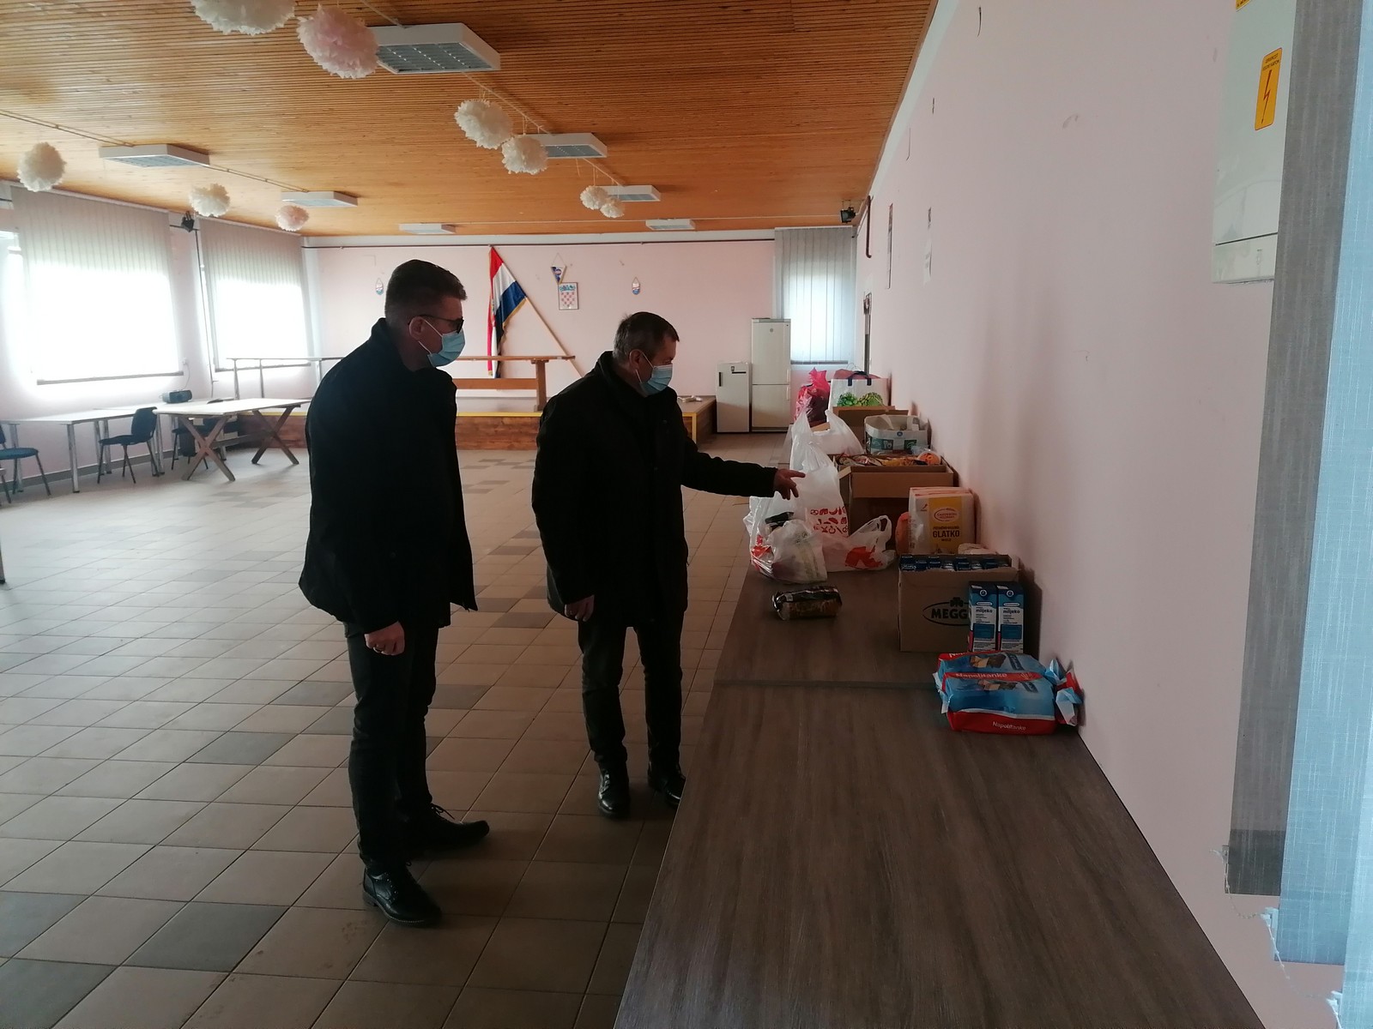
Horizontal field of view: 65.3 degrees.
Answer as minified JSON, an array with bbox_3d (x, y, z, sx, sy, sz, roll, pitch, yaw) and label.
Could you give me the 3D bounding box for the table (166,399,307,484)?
[{"bbox_3d":[-5.261,-0.890,12.668,0.840,0.750,2.120,0,10,7],"label":"table"}]

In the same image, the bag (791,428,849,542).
[{"bbox_3d":[0.522,-0.094,4.165,0.235,0.490,0.190,0,10,7],"label":"bag"}]

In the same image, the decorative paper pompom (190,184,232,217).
[{"bbox_3d":[-4.403,-2.911,9.902,0.360,0.320,0.360,0,10,7],"label":"decorative paper pompom"}]

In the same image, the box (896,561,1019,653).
[{"bbox_3d":[0.744,0.245,2.981,0.305,0.222,0.205,0,10,7],"label":"box"}]

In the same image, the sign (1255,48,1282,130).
[{"bbox_3d":[0.695,-0.508,1.281,0.004,0.085,0.058,0,10,7],"label":"sign"}]

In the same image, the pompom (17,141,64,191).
[{"bbox_3d":[-4.708,-2.538,7.807,0.330,0.350,0.330,0,10,7],"label":"pompom"}]

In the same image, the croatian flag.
[{"bbox_3d":[-2.822,-3.203,16.873,0.620,1.970,0.200,0,10,8],"label":"croatian flag"}]

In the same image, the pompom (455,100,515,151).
[{"bbox_3d":[-1.251,-2.399,6.588,0.350,0.295,0.340,0,10,7],"label":"pompom"}]

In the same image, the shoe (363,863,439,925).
[{"bbox_3d":[-0.806,1.057,3.020,0.290,0.115,0.105,6,12,34],"label":"shoe"}]

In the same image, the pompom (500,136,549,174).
[{"bbox_3d":[-1.184,-2.622,7.815,0.340,0.300,0.340,0,10,7],"label":"pompom"}]

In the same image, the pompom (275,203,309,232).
[{"bbox_3d":[-4.043,-3.047,10.984,0.340,0.310,0.340,0,10,8],"label":"pompom"}]

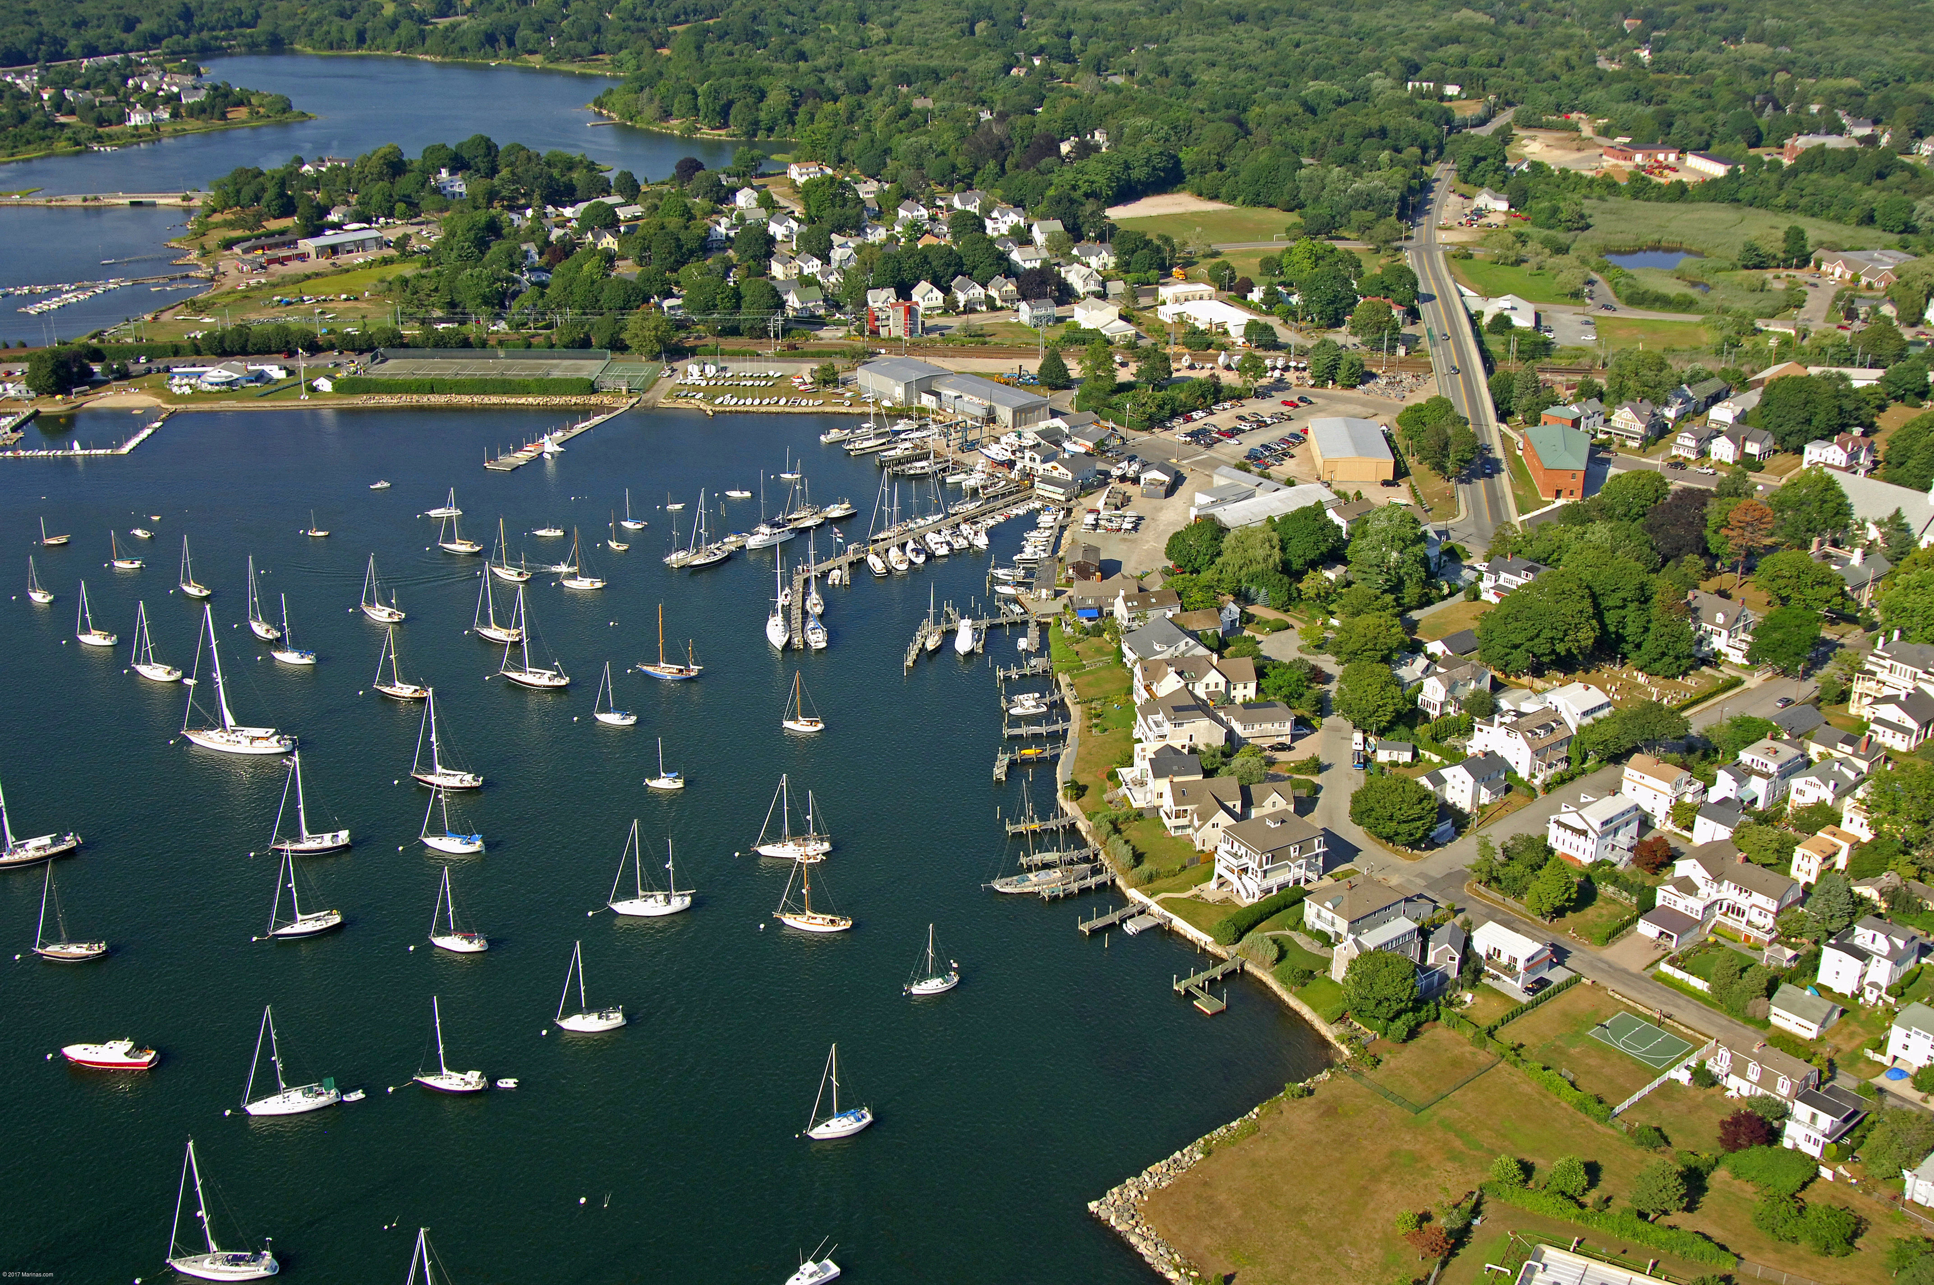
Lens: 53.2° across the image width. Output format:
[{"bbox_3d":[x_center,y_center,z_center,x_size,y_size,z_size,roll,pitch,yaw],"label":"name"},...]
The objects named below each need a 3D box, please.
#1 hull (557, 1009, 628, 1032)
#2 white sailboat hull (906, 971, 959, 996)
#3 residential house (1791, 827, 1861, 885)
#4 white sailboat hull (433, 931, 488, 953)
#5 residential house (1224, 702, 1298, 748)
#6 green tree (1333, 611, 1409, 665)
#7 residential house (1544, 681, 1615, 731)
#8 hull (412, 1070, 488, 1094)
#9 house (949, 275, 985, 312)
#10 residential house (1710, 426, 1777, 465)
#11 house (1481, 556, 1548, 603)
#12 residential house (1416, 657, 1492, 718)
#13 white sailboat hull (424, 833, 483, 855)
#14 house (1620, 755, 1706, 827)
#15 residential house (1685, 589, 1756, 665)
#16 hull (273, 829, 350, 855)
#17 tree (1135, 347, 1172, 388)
[{"bbox_3d":[-54.690,54.970,281.380,10.000,1.900,3.200,-3,23,-6],"label":"hull"},{"bbox_3d":[-5.090,51.830,293.020,7.840,2.200,2.600,-6,23,-11],"label":"white sailboat hull"},{"bbox_3d":[138.420,33.740,312.320,12.000,5.800,5.000,-19,29,-37],"label":"residential house"},{"bbox_3d":[-79.210,46.860,301.200,9.400,1.800,3.000,3,23,8],"label":"white sailboat hull"},{"bbox_3d":[55.606,15.070,369.287,11.300,7.340,8.250,-5,23,-12],"label":"residential house"},{"bbox_3d":[81.600,-0.340,391.020,15.290,10.300,15.290,0,23,0],"label":"green tree"},{"bbox_3d":[116.540,12.380,368.130,9.400,7.500,8.100,-16,27,-31],"label":"residential house"},{"bbox_3d":[-72.630,61.830,271.770,10.660,2.300,3.400,2,23,8],"label":"hull"},{"bbox_3d":[0.633,-127.911,708.541,8.150,9.600,14.680,-8,24,-19],"label":"house"},{"bbox_3d":[212.541,-54.297,528.833,12.400,7.800,15.200,15,27,32],"label":"residential house"},{"bbox_3d":[120.330,-12.930,421.000,10.000,8.000,13.000,-21,30,-39],"label":"house"},{"bbox_3d":[96.030,8.280,378.720,16.000,7.400,7.700,-17,28,-34],"label":"residential house"},{"bbox_3d":[-89.880,35.120,337.810,11.200,1.900,3.800,3,23,9],"label":"white sailboat hull"},{"bbox_3d":[120.507,25.117,334.800,8.600,10.300,10.400,-18,29,-37],"label":"house"},{"bbox_3d":[156.650,-3.870,399.610,9.800,10.600,15.800,-17,28,-36],"label":"residential house"},{"bbox_3d":[-114.580,35.480,337.580,12.600,2.100,3.800,-5,23,-9],"label":"hull"},{"bbox_3d":[57.890,-85.540,599.190,11.500,13.500,11.500,0,22,0],"label":"tree"}]

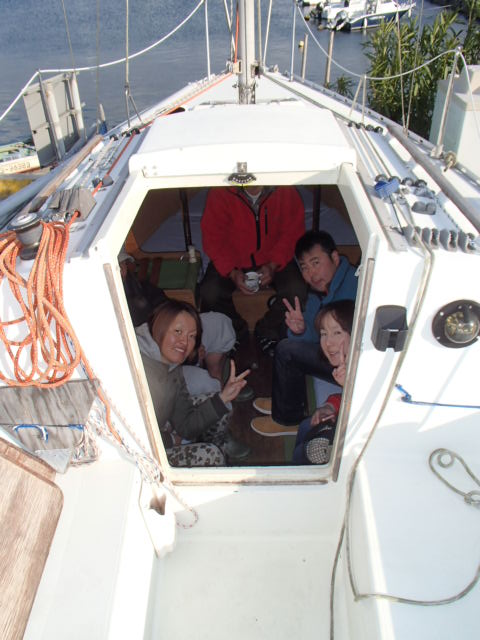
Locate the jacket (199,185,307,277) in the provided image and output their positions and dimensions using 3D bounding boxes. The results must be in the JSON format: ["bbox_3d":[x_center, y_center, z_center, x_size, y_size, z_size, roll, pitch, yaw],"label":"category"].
[{"bbox_3d":[0.066,-0.505,2.860,0.560,0.540,0.390,-2,35,-2],"label":"jacket"}]

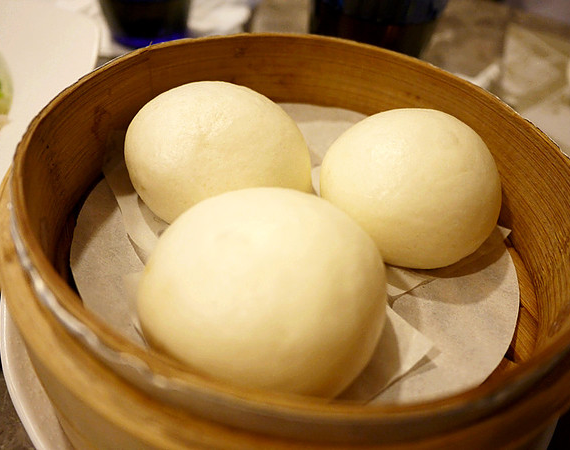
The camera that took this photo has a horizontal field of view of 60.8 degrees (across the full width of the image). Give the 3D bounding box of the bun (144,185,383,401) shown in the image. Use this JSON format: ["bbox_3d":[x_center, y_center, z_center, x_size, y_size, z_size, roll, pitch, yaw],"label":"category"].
[{"bbox_3d":[-0.005,0.017,0.136,0.069,0.045,0.069,8,45,0],"label":"bun"}]

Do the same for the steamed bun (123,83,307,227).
[{"bbox_3d":[-0.024,-0.027,0.180,0.067,0.044,0.067,8,45,0],"label":"steamed bun"}]

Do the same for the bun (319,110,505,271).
[{"bbox_3d":[0.046,-0.016,0.175,0.065,0.047,0.065,8,45,0],"label":"bun"}]

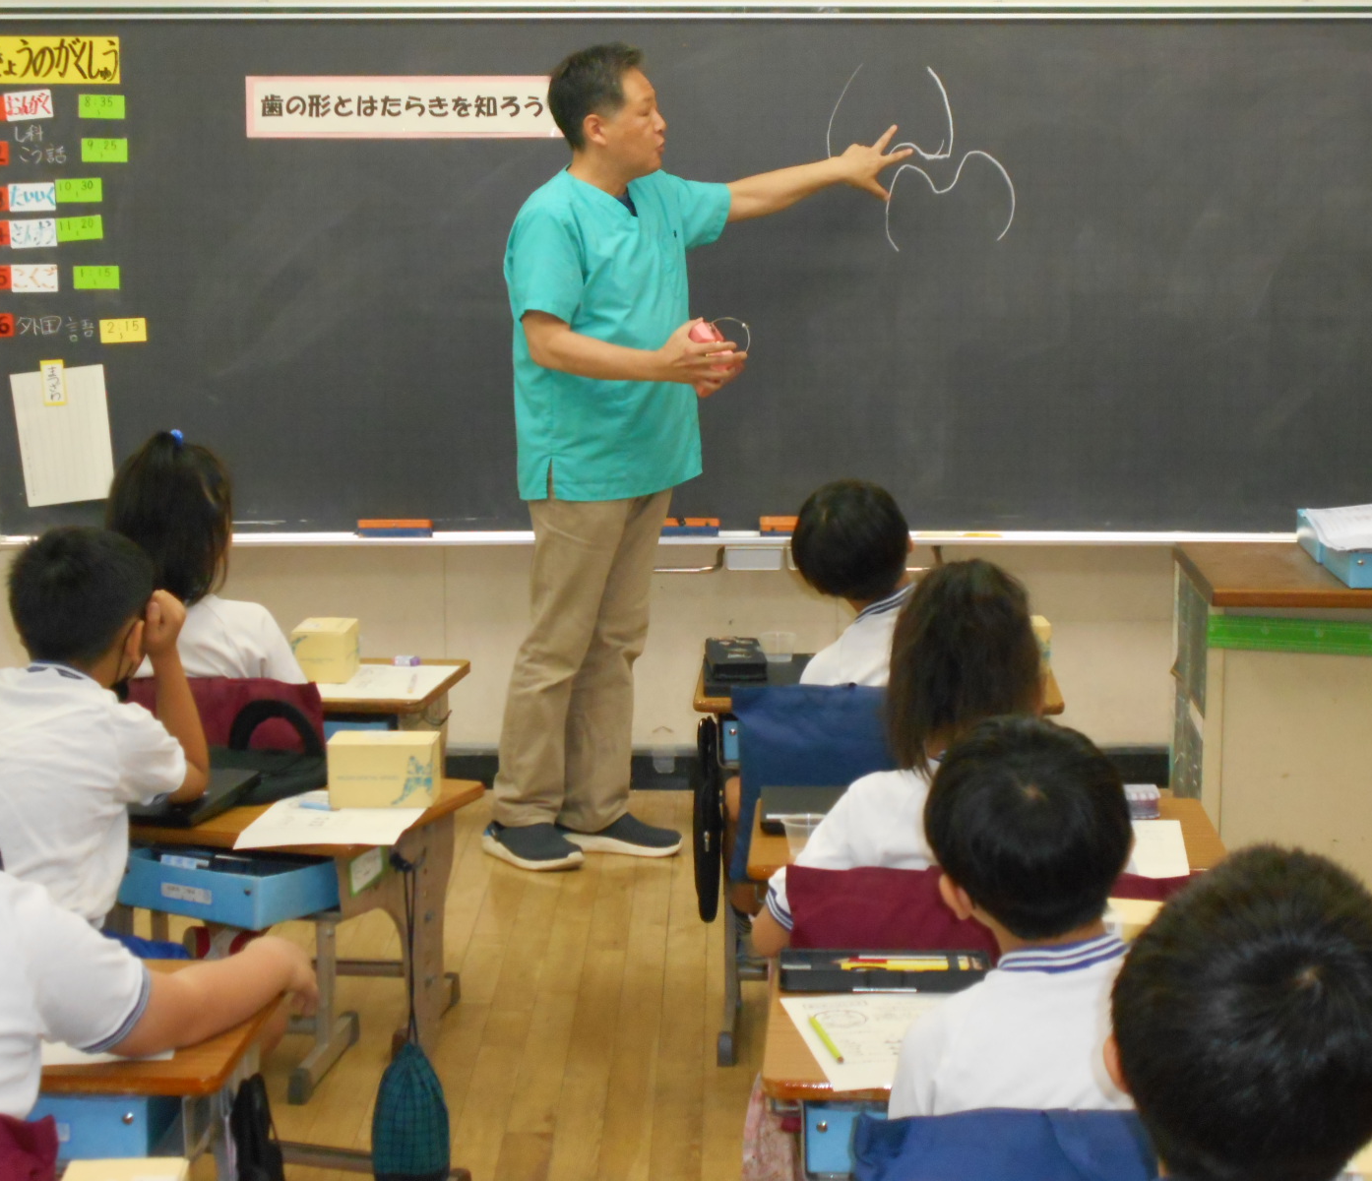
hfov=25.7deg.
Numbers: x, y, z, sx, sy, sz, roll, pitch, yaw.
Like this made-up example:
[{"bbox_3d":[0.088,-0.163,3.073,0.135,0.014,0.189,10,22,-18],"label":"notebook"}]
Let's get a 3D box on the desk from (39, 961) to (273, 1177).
[{"bbox_3d":[-0.725,0.722,3.073,0.600,0.585,0.420,0,8,3],"label":"desk"}]

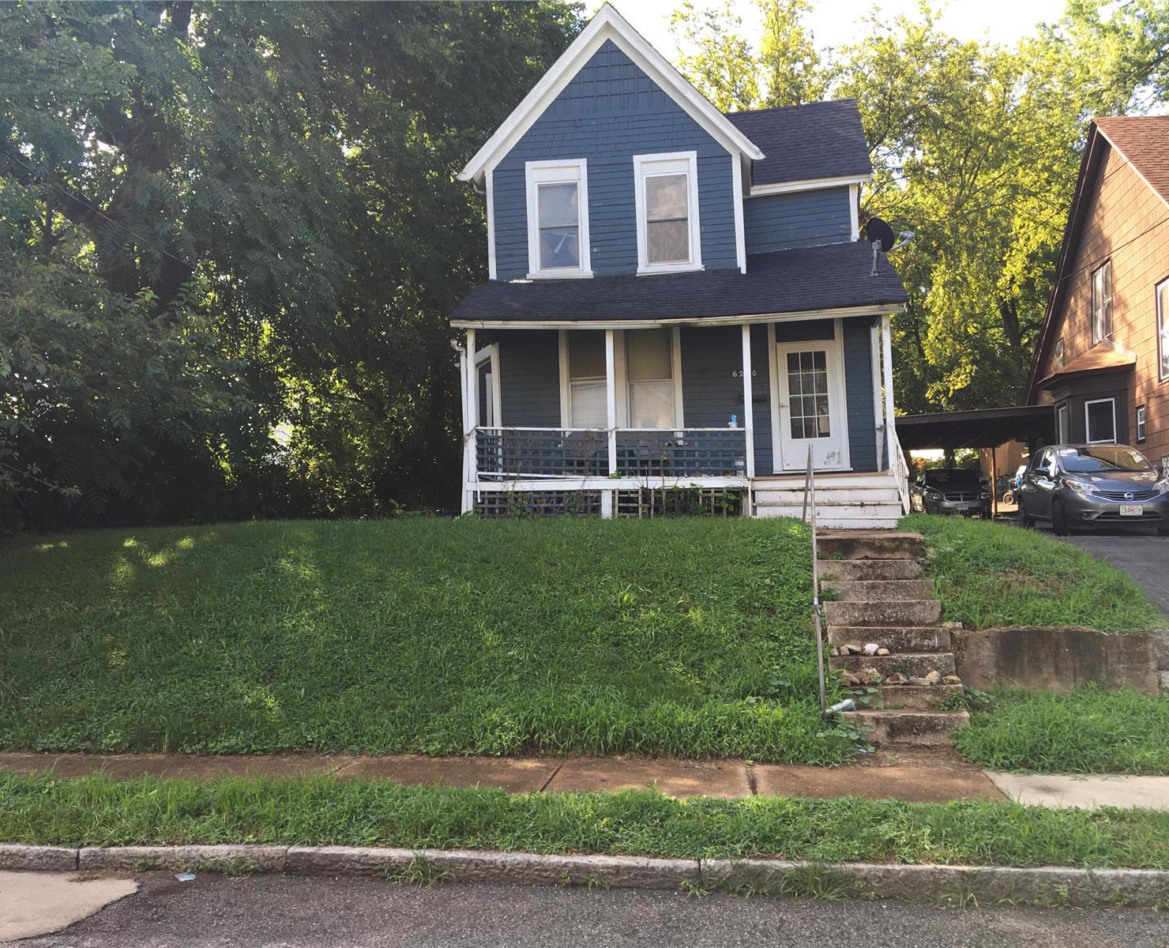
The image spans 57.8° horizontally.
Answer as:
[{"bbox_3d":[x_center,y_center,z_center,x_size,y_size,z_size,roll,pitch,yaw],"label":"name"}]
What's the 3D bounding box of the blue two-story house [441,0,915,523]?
[{"bbox_3d":[1.723,-3.071,19.796,6.324,8.792,11.000,-2,-6,6],"label":"blue two-story house"}]

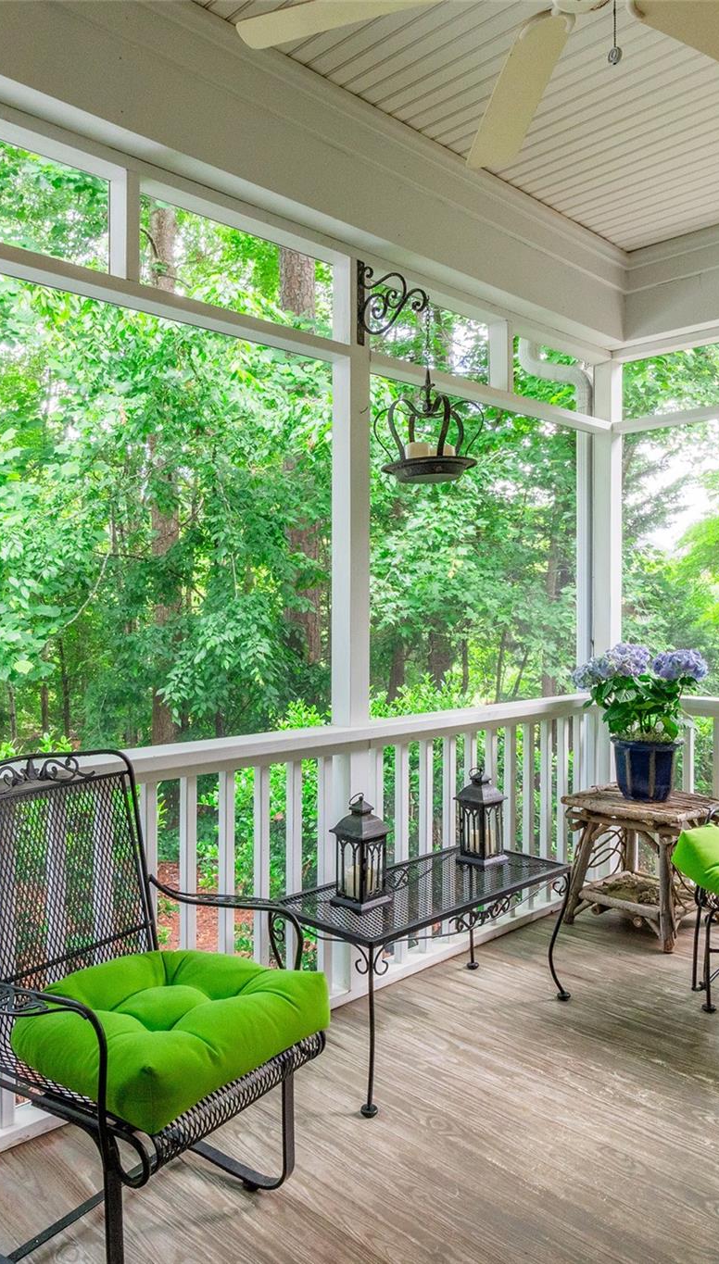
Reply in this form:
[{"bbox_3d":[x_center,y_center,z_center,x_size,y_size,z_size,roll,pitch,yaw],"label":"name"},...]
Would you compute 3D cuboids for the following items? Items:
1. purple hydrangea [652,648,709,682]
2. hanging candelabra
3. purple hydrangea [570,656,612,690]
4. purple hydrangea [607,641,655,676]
[{"bbox_3d":[1.347,0.140,3.540,0.230,0.143,0.200,0,1,0],"label":"purple hydrangea"},{"bbox_3d":[0.218,-0.645,2.630,0.332,0.340,0.332,0,1,0],"label":"hanging candelabra"},{"bbox_3d":[0.985,0.176,3.580,0.185,0.138,0.175,0,1,0],"label":"purple hydrangea"},{"bbox_3d":[1.139,0.115,3.540,0.190,0.142,0.180,0,1,0],"label":"purple hydrangea"}]

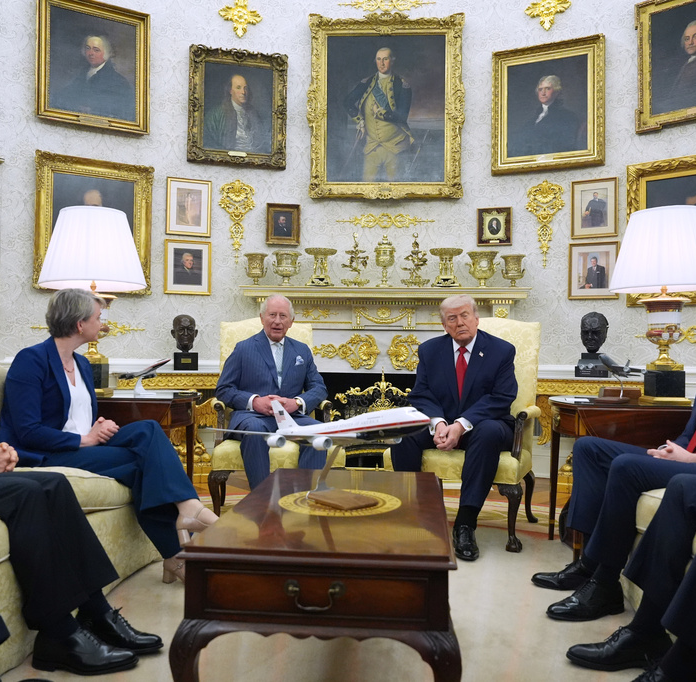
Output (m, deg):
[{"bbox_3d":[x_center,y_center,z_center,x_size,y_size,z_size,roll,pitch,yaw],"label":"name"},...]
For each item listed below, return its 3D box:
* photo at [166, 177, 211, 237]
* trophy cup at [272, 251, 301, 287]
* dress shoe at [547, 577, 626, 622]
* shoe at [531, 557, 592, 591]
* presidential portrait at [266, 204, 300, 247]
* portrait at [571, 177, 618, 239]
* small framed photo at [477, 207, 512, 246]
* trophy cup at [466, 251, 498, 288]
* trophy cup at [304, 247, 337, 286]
[{"bbox_3d":[-1.266,-1.062,5.440,0.348,0.455,0.030,1,-1,-21],"label":"photo"},{"bbox_3d":[-0.476,-0.562,5.330,0.210,0.290,0.200,1,-1,0],"label":"trophy cup"},{"bbox_3d":[0.888,0.960,2.540,0.315,0.122,0.112,1,-1,-16],"label":"dress shoe"},{"bbox_3d":[0.916,0.951,2.809,0.310,0.110,0.110,1,-1,6],"label":"shoe"},{"bbox_3d":[-0.531,-0.960,5.630,0.273,0.339,0.045,1,-1,-9],"label":"presidential portrait"},{"bbox_3d":[1.879,-1.005,5.190,0.345,0.450,0.030,0,-1,29],"label":"portrait"},{"bbox_3d":[1.184,-0.916,5.500,0.272,0.308,0.045,1,-1,16],"label":"small framed photo"},{"bbox_3d":[1.059,-0.555,5.360,0.265,0.302,0.245,1,-1,5],"label":"trophy cup"},{"bbox_3d":[-0.216,-0.587,5.450,0.256,0.330,0.250,1,-1,0],"label":"trophy cup"}]

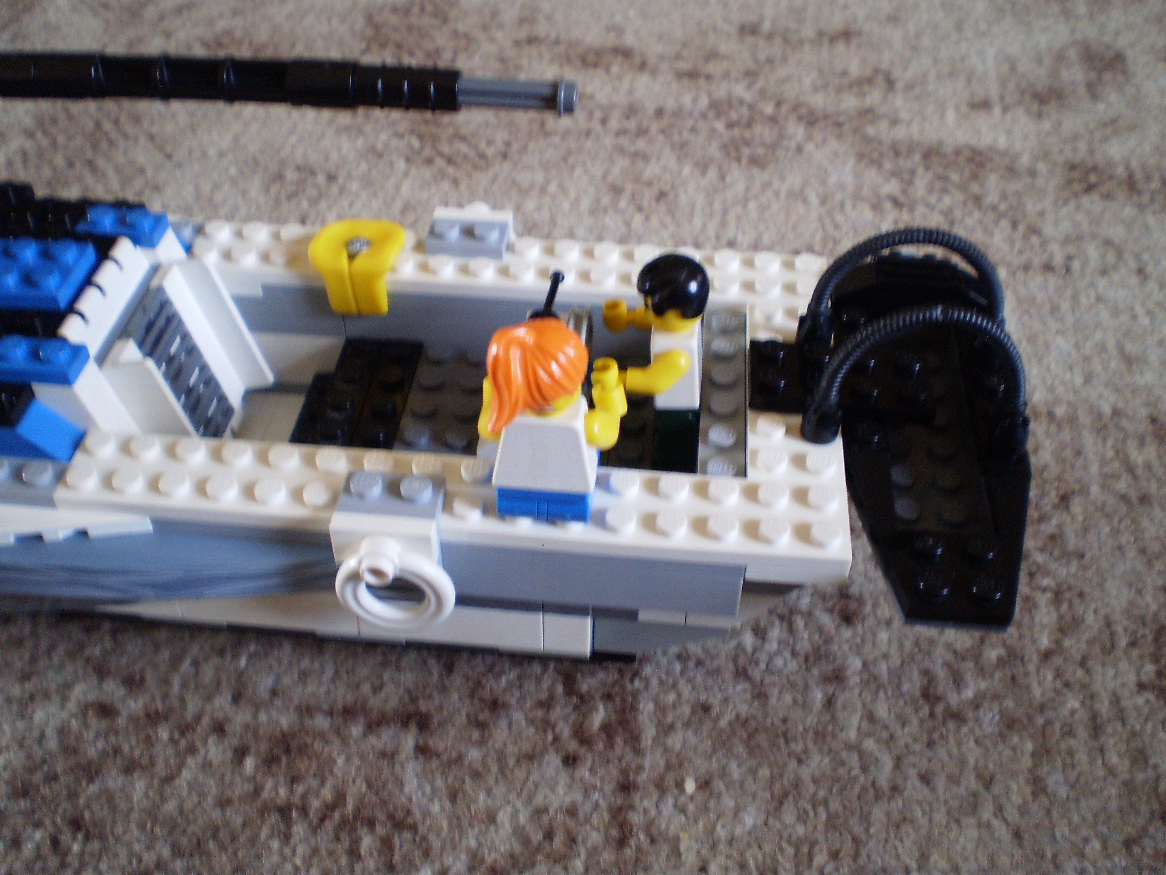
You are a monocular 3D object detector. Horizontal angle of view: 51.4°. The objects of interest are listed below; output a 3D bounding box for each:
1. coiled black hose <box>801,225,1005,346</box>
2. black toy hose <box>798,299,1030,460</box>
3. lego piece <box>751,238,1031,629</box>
[{"bbox_3d":[0.058,-0.025,0.212,0.038,0.028,0.007,4,44,3],"label":"coiled black hose"},{"bbox_3d":[0.056,-0.010,0.196,0.039,0.028,0.007,4,44,3],"label":"black toy hose"},{"bbox_3d":[0.053,-0.004,0.215,0.048,0.017,0.095,4,44,3],"label":"lego piece"}]

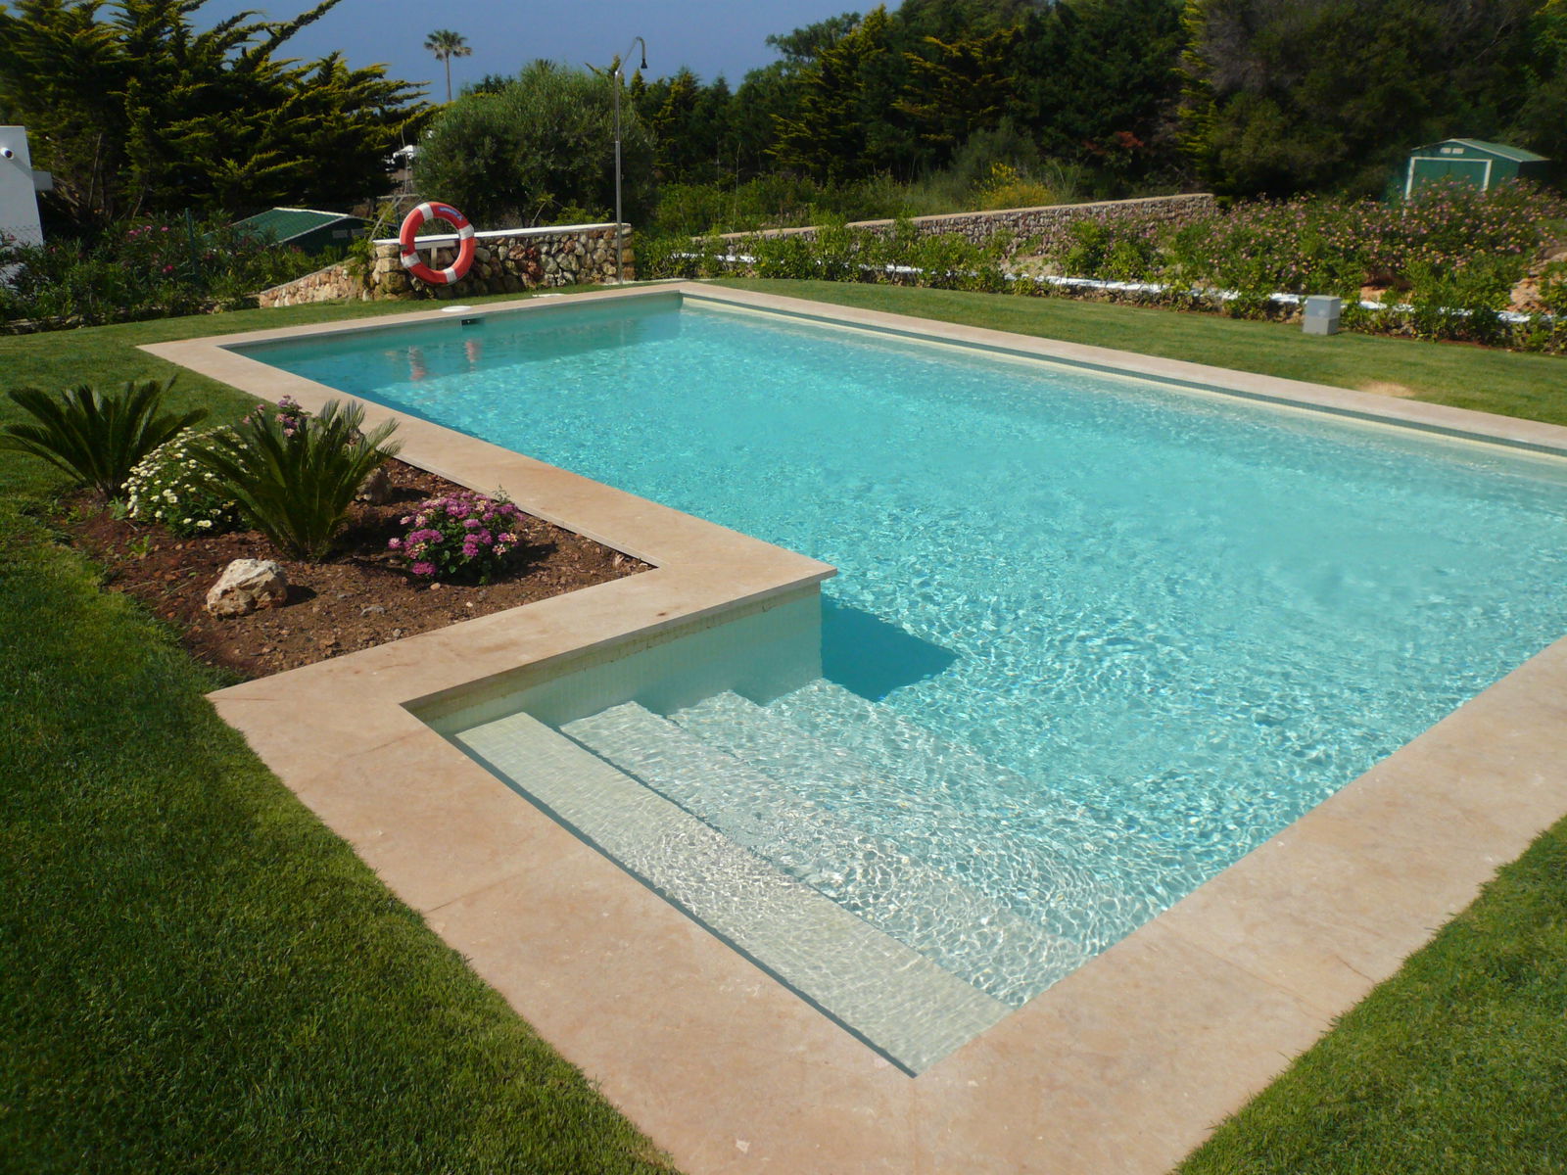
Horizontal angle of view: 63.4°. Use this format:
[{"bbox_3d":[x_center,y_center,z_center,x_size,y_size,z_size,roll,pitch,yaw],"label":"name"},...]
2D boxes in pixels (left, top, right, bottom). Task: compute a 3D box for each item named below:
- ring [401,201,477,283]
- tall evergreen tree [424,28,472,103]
[{"bbox_3d":[-3.000,-2.985,10.980,0.710,0.710,0.110,-17,27,-38],"label":"ring"},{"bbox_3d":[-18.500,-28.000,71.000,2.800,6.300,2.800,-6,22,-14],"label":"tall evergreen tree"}]

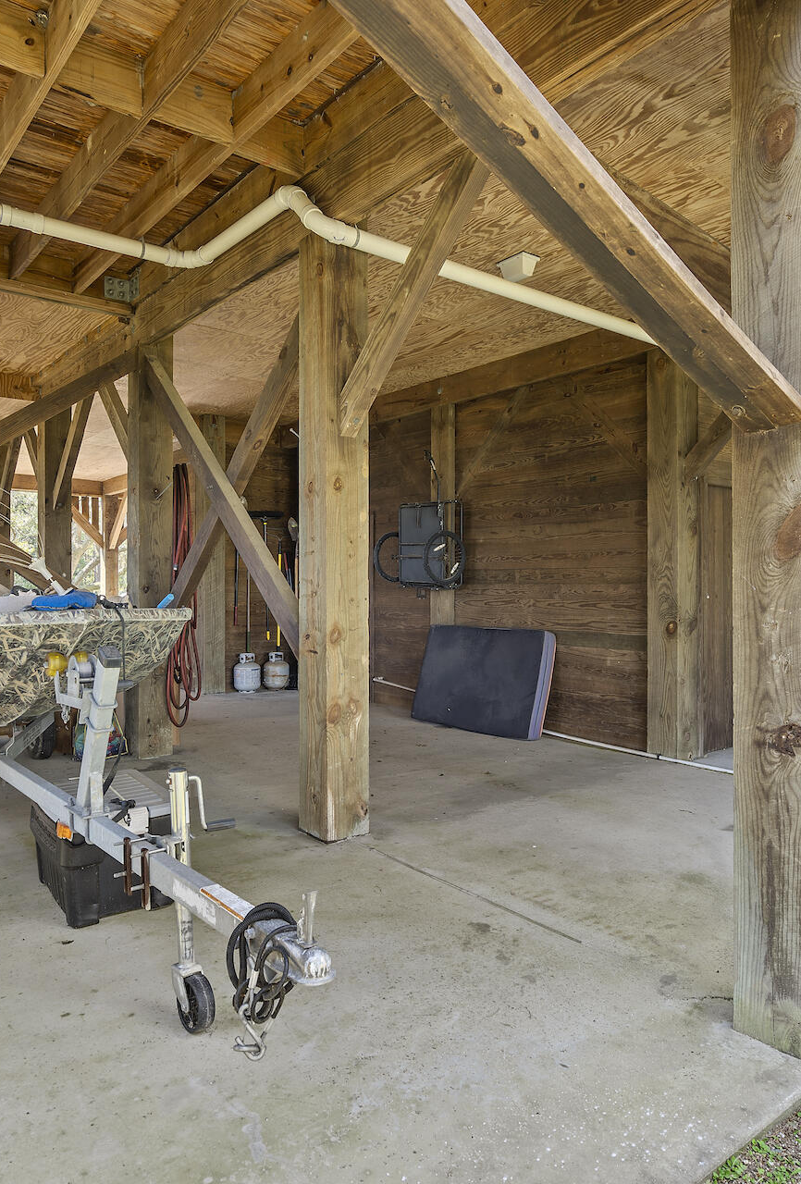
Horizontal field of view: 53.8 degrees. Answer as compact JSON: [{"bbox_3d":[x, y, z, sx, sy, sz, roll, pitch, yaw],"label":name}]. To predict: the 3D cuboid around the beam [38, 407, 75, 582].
[{"bbox_3d":[-3.415,-0.330,7.816,0.250,2.950,0.250,-1,1,-38],"label":"beam"}]

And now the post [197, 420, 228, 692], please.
[{"bbox_3d":[-2.132,-0.415,8.915,0.250,3.060,0.250,-1,1,-38],"label":"post"}]

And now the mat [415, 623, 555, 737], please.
[{"bbox_3d":[0.725,0.784,7.099,0.141,0.895,1.407,17,-11,-40],"label":"mat"}]

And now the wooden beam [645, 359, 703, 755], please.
[{"bbox_3d":[1.972,-0.261,5.730,0.250,2.880,0.250,-1,1,-38],"label":"wooden beam"}]

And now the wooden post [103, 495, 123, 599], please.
[{"bbox_3d":[-5.268,-0.348,14.397,0.240,2.800,0.240,-1,1,-38],"label":"wooden post"}]

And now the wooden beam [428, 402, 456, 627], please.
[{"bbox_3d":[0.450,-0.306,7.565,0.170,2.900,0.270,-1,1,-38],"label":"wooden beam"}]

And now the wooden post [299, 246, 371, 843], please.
[{"bbox_3d":[-0.335,-0.296,3.983,0.250,3.013,0.250,0,0,-38],"label":"wooden post"}]

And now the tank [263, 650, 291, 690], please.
[{"bbox_3d":[-1.490,0.957,9.500,0.312,0.460,0.312,0,0,0],"label":"tank"}]

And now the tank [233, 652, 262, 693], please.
[{"bbox_3d":[-1.720,0.914,8.900,0.310,0.460,0.310,0,1,-11],"label":"tank"}]

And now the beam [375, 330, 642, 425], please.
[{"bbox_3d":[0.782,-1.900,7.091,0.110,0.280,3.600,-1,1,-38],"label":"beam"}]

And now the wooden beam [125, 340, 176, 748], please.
[{"bbox_3d":[-1.857,-0.305,5.875,0.250,3.026,0.250,0,0,-38],"label":"wooden beam"}]

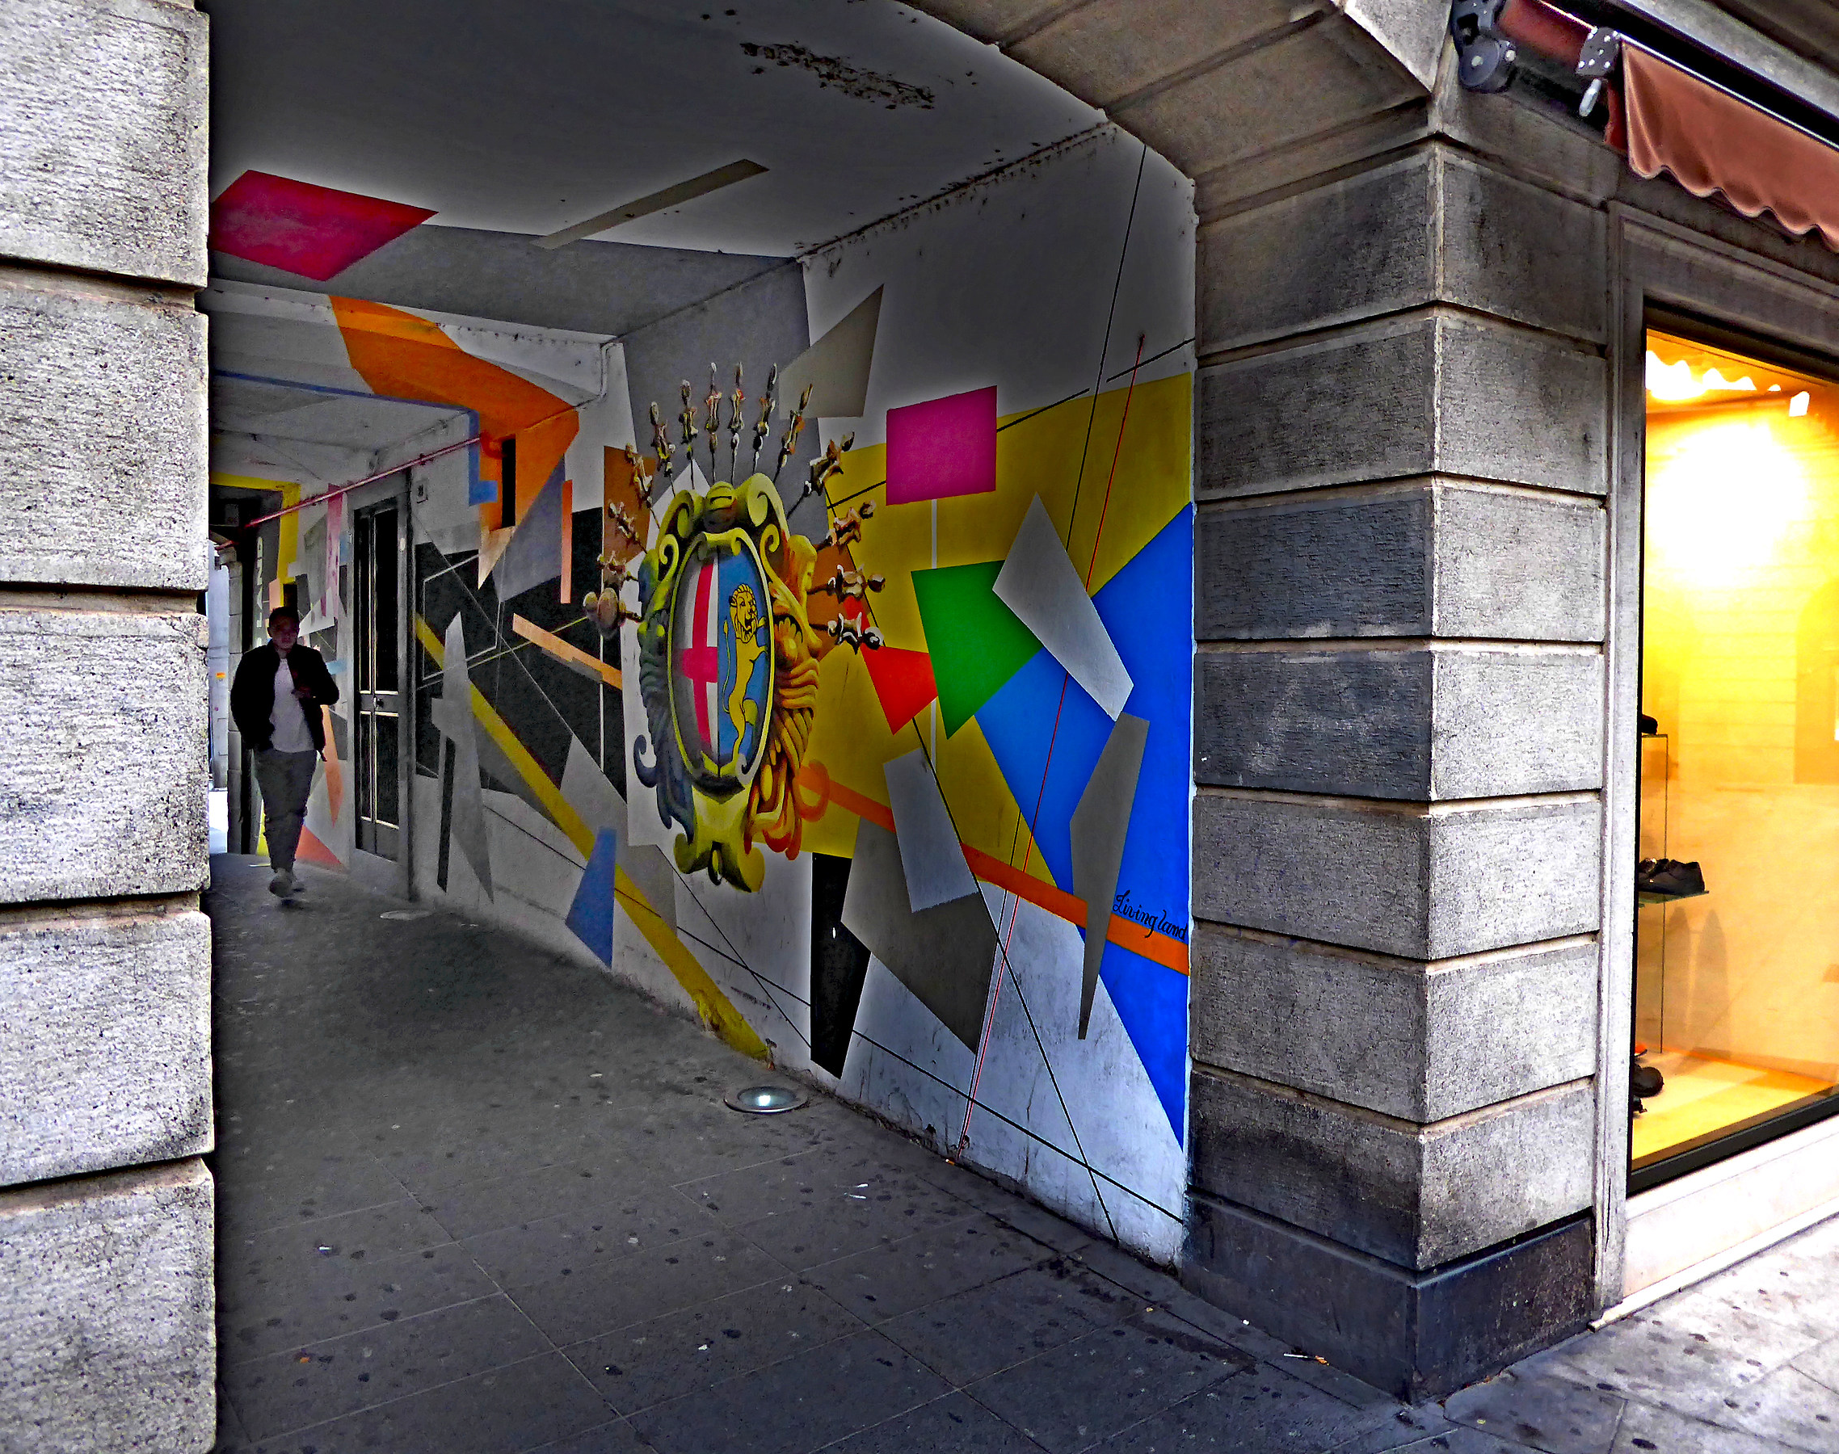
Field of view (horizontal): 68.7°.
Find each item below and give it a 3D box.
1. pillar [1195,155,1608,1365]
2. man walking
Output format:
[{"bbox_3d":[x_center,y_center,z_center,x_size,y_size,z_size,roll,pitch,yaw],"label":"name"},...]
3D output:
[{"bbox_3d":[1.161,0.101,3.375,0.700,2.720,0.700,-1,2,-35],"label":"pillar"},{"bbox_3d":[-3.730,0.147,7.900,0.580,1.740,0.420,-1,2,-34],"label":"man walking"}]

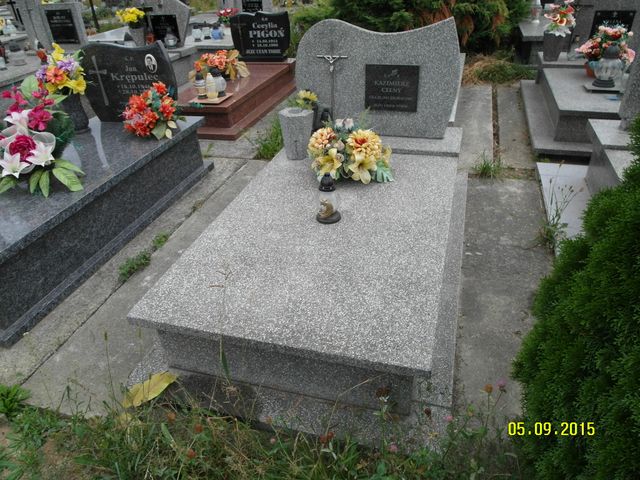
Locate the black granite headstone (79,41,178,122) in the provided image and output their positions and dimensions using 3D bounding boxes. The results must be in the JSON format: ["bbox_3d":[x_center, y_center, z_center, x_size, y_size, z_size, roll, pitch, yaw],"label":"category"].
[{"bbox_3d":[-1.290,-1.072,3.043,0.710,0.530,0.080,6,35,17],"label":"black granite headstone"}]

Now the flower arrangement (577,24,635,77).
[{"bbox_3d":[2.441,-1.620,3.794,0.430,0.389,0.378,7,34,16],"label":"flower arrangement"}]

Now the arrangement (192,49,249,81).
[{"bbox_3d":[-1.000,-1.767,4.506,0.567,0.278,0.420,7,34,16],"label":"arrangement"}]

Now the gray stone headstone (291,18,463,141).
[{"bbox_3d":[0.335,-1.009,2.795,1.023,0.693,0.084,7,34,16],"label":"gray stone headstone"}]

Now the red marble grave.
[{"bbox_3d":[-0.857,-1.539,4.601,0.872,0.283,1.987,7,34,16],"label":"red marble grave"}]

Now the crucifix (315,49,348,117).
[{"bbox_3d":[0.079,-0.987,2.838,0.210,0.420,0.032,7,34,16],"label":"crucifix"}]

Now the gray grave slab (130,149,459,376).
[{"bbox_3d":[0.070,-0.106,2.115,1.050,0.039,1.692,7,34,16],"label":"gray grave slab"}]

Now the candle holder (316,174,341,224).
[{"bbox_3d":[0.031,-0.183,1.890,0.108,0.208,0.108,-4,34,3],"label":"candle holder"}]

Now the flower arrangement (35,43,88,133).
[{"bbox_3d":[-1.718,-1.023,3.000,0.346,0.551,0.336,7,34,16],"label":"flower arrangement"}]

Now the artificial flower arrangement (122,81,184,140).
[{"bbox_3d":[-1.062,-0.820,2.830,0.378,0.315,0.326,7,34,16],"label":"artificial flower arrangement"}]

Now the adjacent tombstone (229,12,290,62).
[{"bbox_3d":[-0.637,-2.258,4.918,0.650,0.510,0.100,6,35,17],"label":"adjacent tombstone"}]

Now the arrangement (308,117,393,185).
[{"bbox_3d":[0.176,-0.477,2.273,0.420,0.250,0.310,6,35,17],"label":"arrangement"}]

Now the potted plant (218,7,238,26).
[{"bbox_3d":[-1.400,-3.311,6.589,0.340,0.270,0.300,6,35,17],"label":"potted plant"}]

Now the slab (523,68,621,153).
[{"bbox_3d":[2.395,-1.176,3.702,1.214,0.254,1.942,7,34,16],"label":"slab"}]

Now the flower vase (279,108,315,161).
[{"bbox_3d":[-0.128,-0.587,2.474,0.190,0.258,0.185,6,35,17],"label":"flower vase"}]

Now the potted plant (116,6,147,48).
[{"bbox_3d":[-2.287,-2.603,5.448,0.350,0.460,0.320,6,35,17],"label":"potted plant"}]

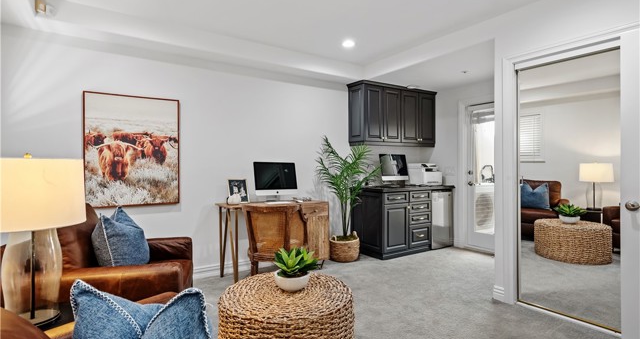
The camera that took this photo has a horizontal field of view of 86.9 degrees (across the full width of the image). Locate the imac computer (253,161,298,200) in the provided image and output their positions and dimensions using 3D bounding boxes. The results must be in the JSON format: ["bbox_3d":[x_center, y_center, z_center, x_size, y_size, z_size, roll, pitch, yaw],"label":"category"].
[{"bbox_3d":[-0.512,0.151,3.939,0.528,0.455,0.180,-1,0,-32],"label":"imac computer"}]

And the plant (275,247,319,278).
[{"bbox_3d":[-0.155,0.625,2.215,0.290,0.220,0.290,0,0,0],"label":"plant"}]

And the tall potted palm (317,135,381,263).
[{"bbox_3d":[0.335,0.363,4.334,0.740,1.585,0.550,-1,0,-32],"label":"tall potted palm"}]

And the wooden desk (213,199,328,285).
[{"bbox_3d":[-0.503,0.774,3.804,1.150,0.780,0.460,-1,0,-32],"label":"wooden desk"}]

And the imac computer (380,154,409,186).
[{"bbox_3d":[1.074,0.012,4.942,0.528,0.455,0.180,-1,0,-32],"label":"imac computer"}]

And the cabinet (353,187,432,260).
[{"bbox_3d":[1.031,0.694,4.773,0.910,0.910,0.605,-1,0,-32],"label":"cabinet"}]

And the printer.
[{"bbox_3d":[1.565,0.074,5.084,0.395,0.320,0.340,-1,0,-32],"label":"printer"}]

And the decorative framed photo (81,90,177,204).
[{"bbox_3d":[-1.804,-0.178,3.300,0.822,1.075,0.040,-1,0,-32],"label":"decorative framed photo"}]

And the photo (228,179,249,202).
[{"bbox_3d":[-0.896,0.249,3.722,0.210,0.271,0.090,-1,0,-32],"label":"photo"}]

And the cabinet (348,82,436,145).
[{"bbox_3d":[1.090,-0.742,4.930,1.410,0.820,0.365,-1,0,-32],"label":"cabinet"}]

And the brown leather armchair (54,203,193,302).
[{"bbox_3d":[-1.430,0.715,2.340,0.950,0.930,0.900,0,0,-16],"label":"brown leather armchair"}]

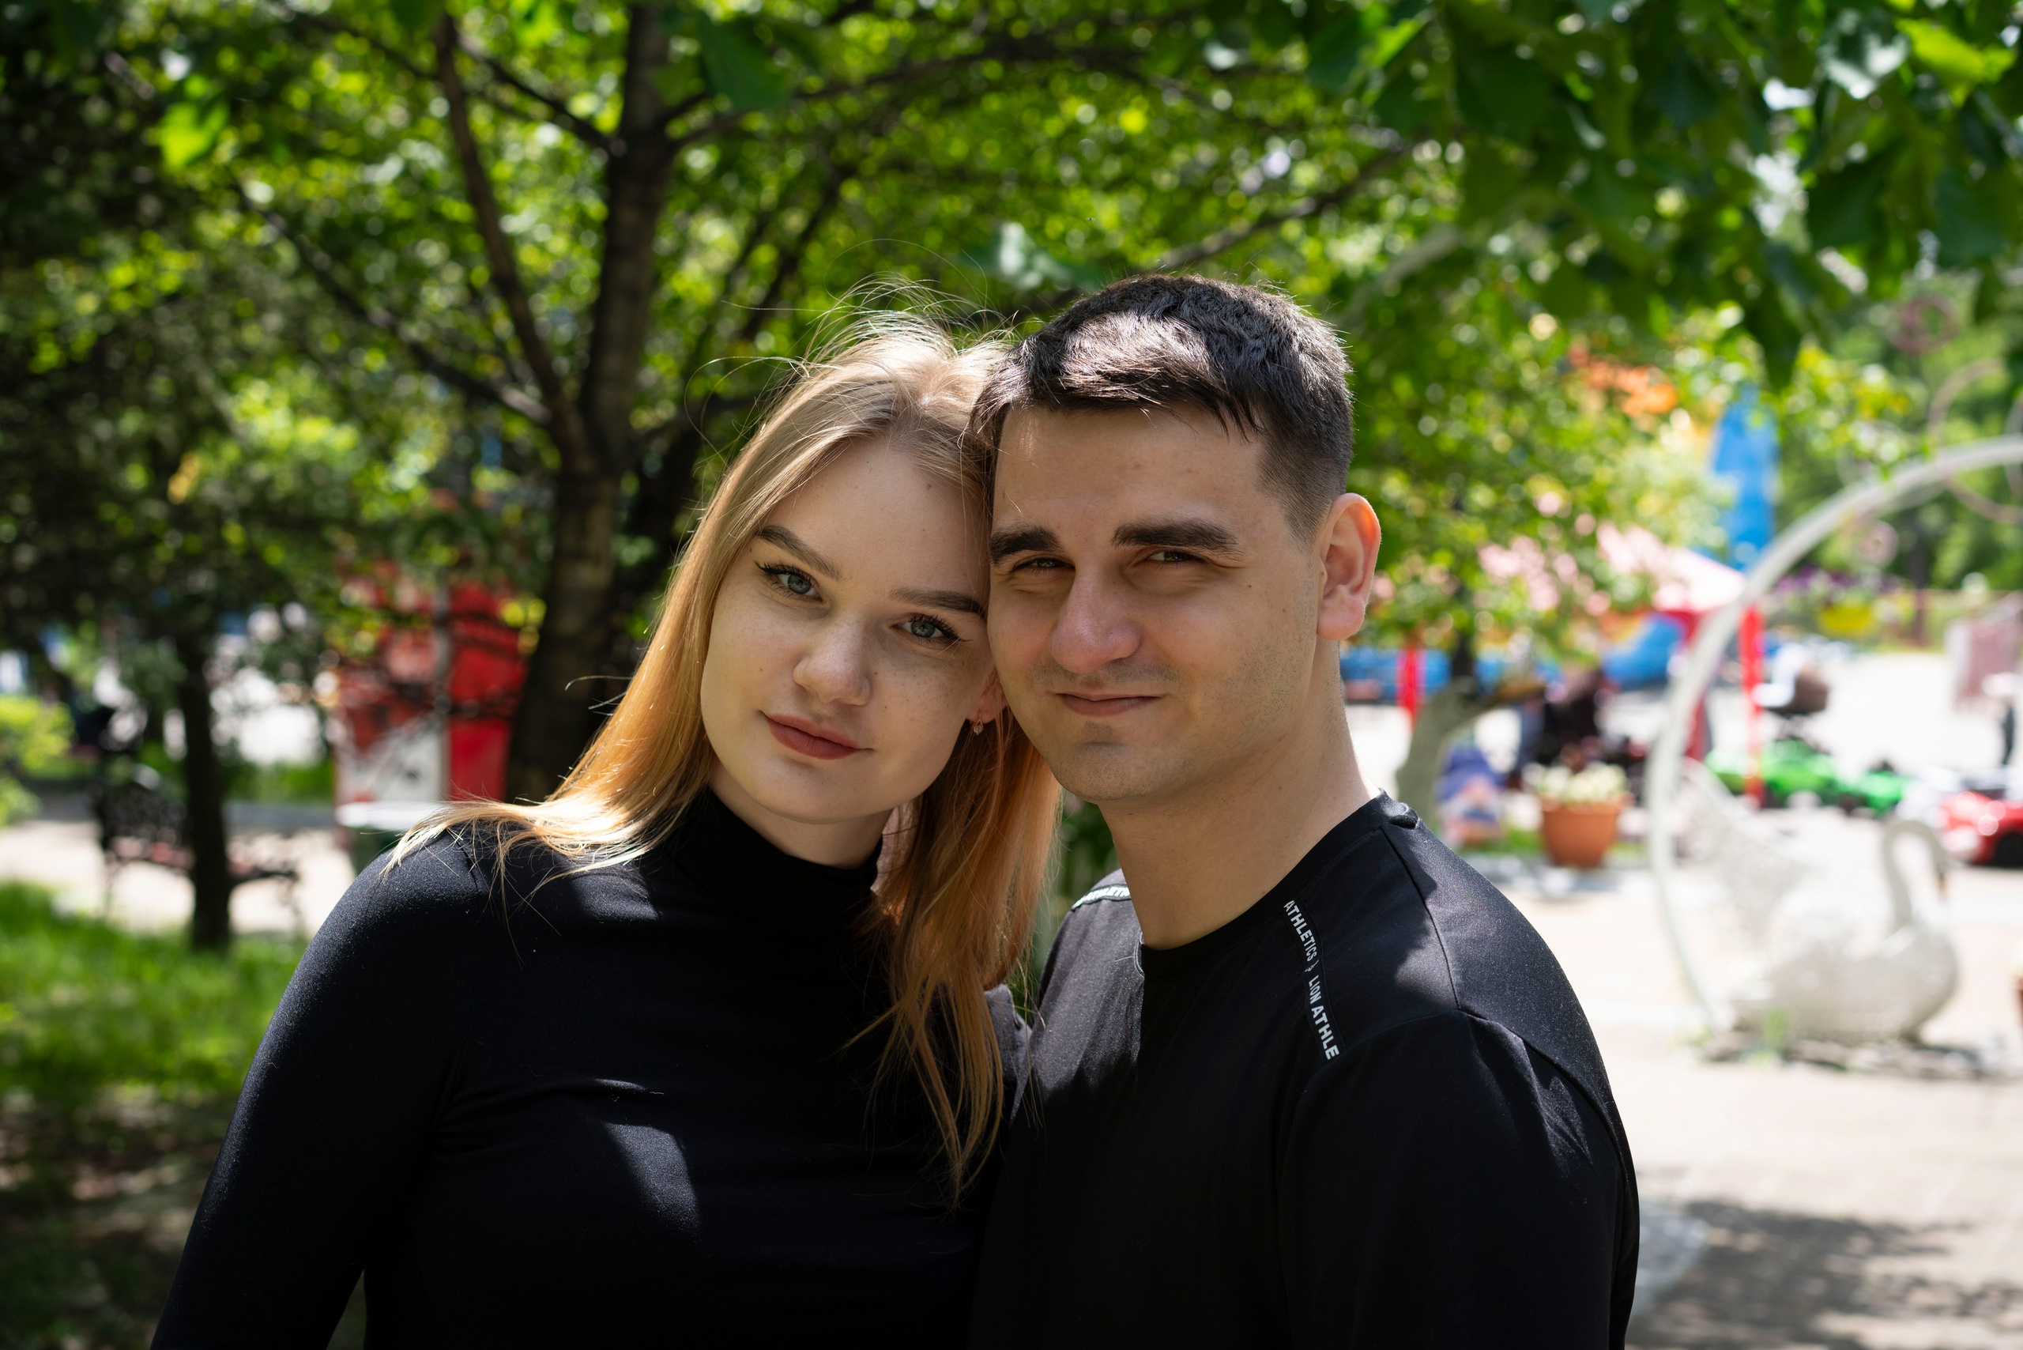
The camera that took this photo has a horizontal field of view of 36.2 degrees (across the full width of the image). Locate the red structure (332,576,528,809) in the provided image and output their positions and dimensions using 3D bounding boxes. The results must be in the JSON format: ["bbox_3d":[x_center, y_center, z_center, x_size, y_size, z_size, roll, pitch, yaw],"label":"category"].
[{"bbox_3d":[-4.370,0.290,23.200,1.050,2.050,0.970,0,0,26],"label":"red structure"}]

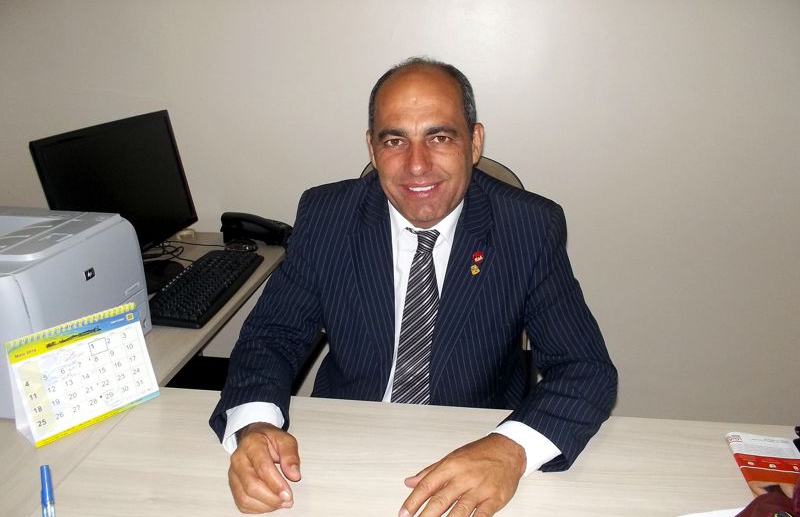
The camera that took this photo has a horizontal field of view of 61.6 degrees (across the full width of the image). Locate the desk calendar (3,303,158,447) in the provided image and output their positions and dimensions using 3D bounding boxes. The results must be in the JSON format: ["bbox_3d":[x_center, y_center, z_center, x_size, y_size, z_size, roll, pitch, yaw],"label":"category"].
[{"bbox_3d":[-0.498,0.172,1.058,0.074,0.160,0.200,16,25,40],"label":"desk calendar"}]

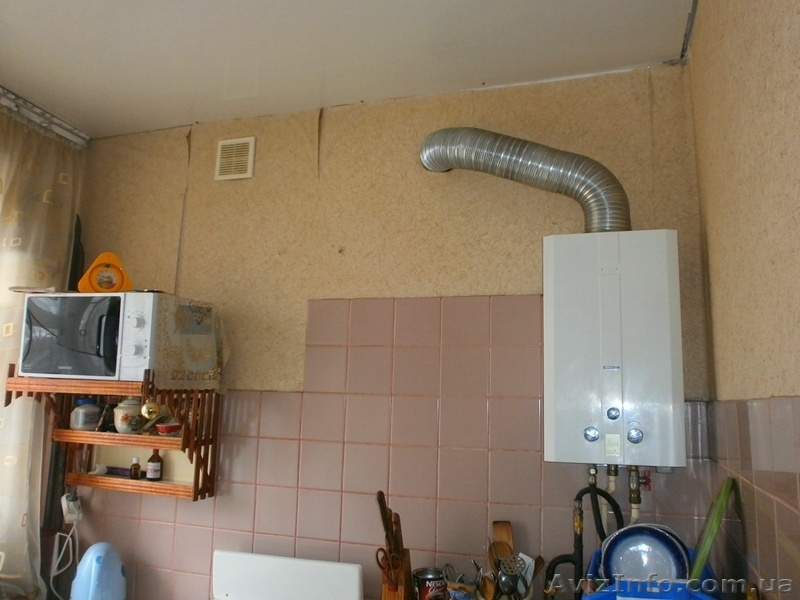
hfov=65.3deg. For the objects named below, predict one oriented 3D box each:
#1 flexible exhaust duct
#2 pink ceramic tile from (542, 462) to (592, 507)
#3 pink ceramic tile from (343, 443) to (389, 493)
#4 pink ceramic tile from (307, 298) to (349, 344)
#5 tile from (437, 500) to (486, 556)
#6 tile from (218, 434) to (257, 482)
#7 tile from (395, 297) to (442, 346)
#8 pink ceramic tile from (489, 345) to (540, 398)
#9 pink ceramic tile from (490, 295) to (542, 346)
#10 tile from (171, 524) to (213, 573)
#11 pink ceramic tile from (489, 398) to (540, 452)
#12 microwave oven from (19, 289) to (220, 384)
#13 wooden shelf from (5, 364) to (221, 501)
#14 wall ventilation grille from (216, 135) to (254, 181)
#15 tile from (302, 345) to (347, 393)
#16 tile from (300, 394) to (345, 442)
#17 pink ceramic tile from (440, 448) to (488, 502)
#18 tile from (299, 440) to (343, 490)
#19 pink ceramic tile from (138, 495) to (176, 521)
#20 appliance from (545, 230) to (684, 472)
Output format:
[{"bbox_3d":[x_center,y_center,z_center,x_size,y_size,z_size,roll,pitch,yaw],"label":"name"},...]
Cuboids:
[{"bbox_3d":[0.342,-0.333,1.829,0.623,0.358,0.200,-1,-9,17],"label":"flexible exhaust duct"},{"bbox_3d":[0.476,0.505,1.750,0.150,0.150,0.008,-1,-9,18],"label":"pink ceramic tile"},{"bbox_3d":[-0.102,0.523,1.944,0.150,0.150,0.010,-1,-9,17],"label":"pink ceramic tile"},{"bbox_3d":[-0.235,0.075,2.053,0.150,0.150,0.008,-1,-8,17],"label":"pink ceramic tile"},{"bbox_3d":[0.183,0.667,1.829,0.150,0.150,0.010,-1,-9,18],"label":"tile"},{"bbox_3d":[-0.538,0.533,2.083,0.150,0.150,0.008,-1,-9,18],"label":"tile"},{"bbox_3d":[0.055,0.070,1.964,0.150,0.150,0.008,-1,-8,17],"label":"tile"},{"bbox_3d":[0.342,0.215,1.855,0.150,0.150,0.010,-1,-9,17],"label":"pink ceramic tile"},{"bbox_3d":[0.345,0.063,1.863,0.150,0.150,0.008,-1,-9,18],"label":"pink ceramic tile"},{"bbox_3d":[-0.690,0.835,2.085,0.150,0.150,0.010,-1,-9,18],"label":"tile"},{"bbox_3d":[0.336,0.364,1.825,0.150,0.150,0.010,-1,-9,18],"label":"pink ceramic tile"},{"bbox_3d":[-0.924,0.137,2.071,0.490,0.274,0.330,-1,-9,17],"label":"microwave oven"},{"bbox_3d":[-0.932,0.433,2.027,0.548,0.419,0.365,-1,-9,18],"label":"wooden shelf"},{"bbox_3d":[-0.596,-0.511,2.262,0.155,0.153,0.015,-1,-9,18],"label":"wall ventilation grille"},{"bbox_3d":[-0.239,0.225,2.032,0.150,0.150,0.008,-1,-8,17],"label":"tile"},{"bbox_3d":[-0.243,0.376,2.010,0.150,0.150,0.008,-1,-8,17],"label":"tile"},{"bbox_3d":[0.189,0.518,1.855,0.150,0.150,0.010,-1,-9,17],"label":"pink ceramic tile"},{"bbox_3d":[-0.247,0.526,1.988,0.150,0.150,0.010,-1,-9,17],"label":"tile"},{"bbox_3d":[-0.829,0.685,2.157,0.150,0.150,0.008,-1,-9,18],"label":"pink ceramic tile"},{"bbox_3d":[0.563,0.129,1.671,0.335,0.590,0.235,-1,-9,17],"label":"appliance"}]

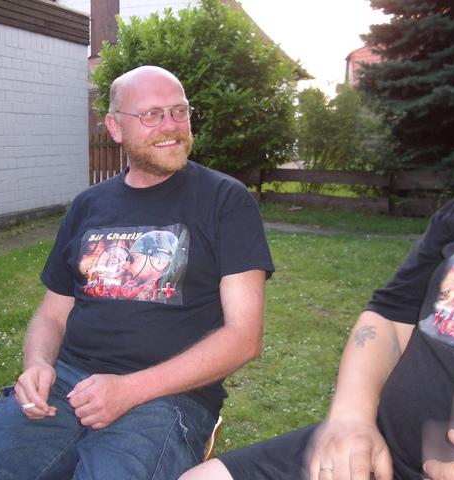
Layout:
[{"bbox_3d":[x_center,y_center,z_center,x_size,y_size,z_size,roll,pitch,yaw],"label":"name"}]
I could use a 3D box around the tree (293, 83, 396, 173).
[{"bbox_3d":[1.830,-1.520,10.000,1.500,1.750,1.350,2,9,10],"label":"tree"}]

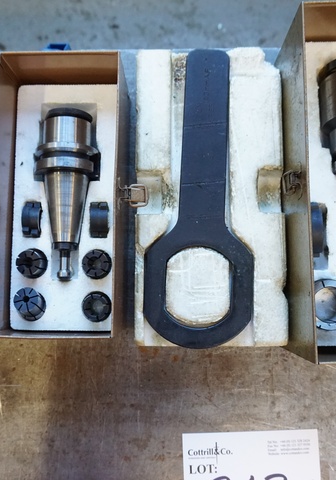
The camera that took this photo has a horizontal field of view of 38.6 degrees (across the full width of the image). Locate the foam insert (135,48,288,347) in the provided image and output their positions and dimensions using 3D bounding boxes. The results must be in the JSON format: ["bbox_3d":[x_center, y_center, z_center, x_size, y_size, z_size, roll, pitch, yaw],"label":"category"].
[{"bbox_3d":[0.043,-0.045,0.519,0.150,0.064,0.307,0,84,0],"label":"foam insert"}]

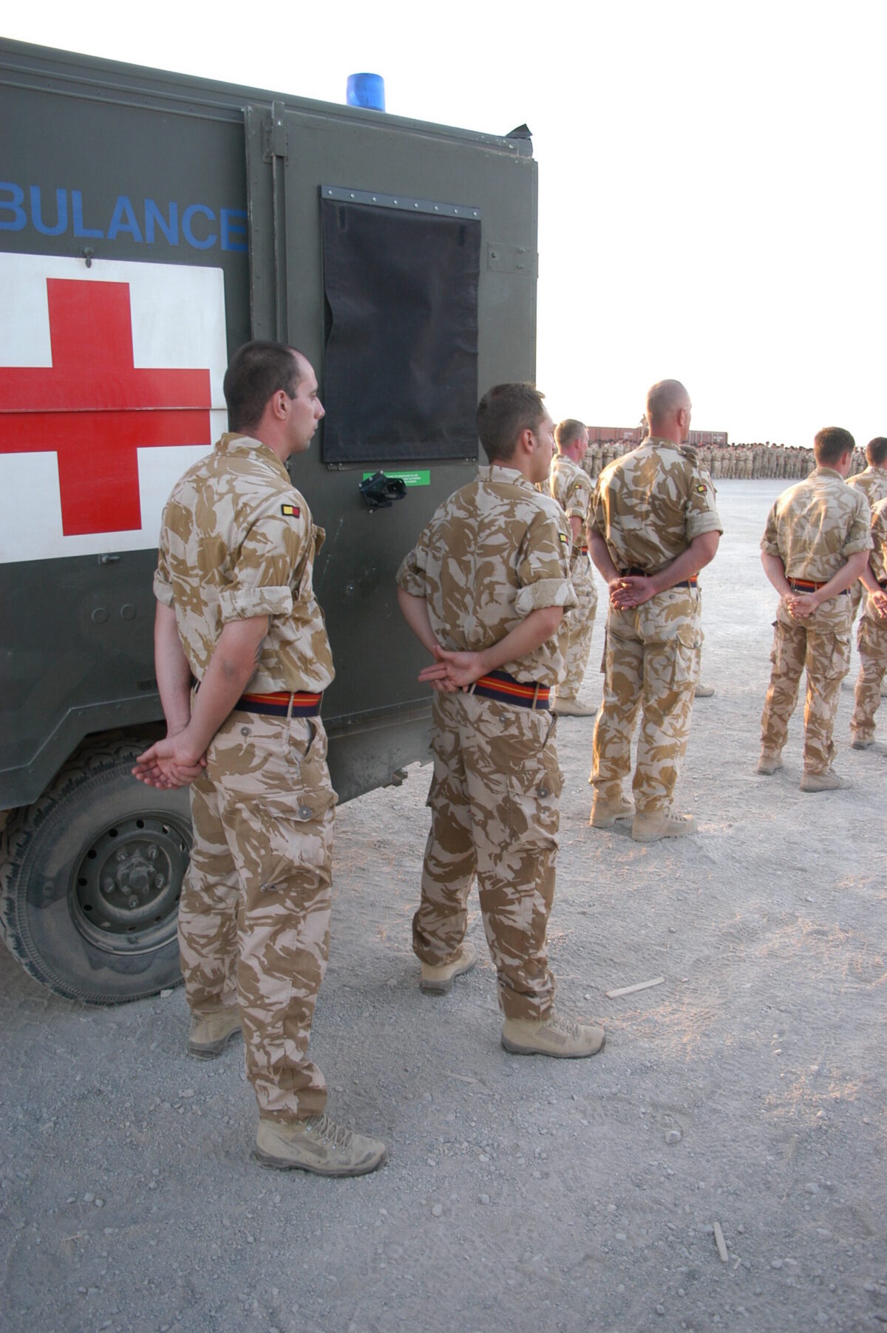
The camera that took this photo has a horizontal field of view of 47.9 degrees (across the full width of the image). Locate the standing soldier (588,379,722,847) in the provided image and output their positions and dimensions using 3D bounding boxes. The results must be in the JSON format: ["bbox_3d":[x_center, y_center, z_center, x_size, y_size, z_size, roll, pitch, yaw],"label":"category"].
[{"bbox_3d":[0.822,-0.210,4.068,0.473,1.849,0.561,-8,15,-34],"label":"standing soldier"}]

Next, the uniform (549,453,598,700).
[{"bbox_3d":[0.740,-0.558,6.179,0.380,1.498,0.550,-7,14,-29],"label":"uniform"}]

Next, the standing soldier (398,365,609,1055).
[{"bbox_3d":[0.146,0.140,2.751,0.480,1.775,0.570,-8,15,-32],"label":"standing soldier"}]

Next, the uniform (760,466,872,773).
[{"bbox_3d":[1.811,-0.244,4.949,0.388,1.469,0.561,-7,14,-30],"label":"uniform"}]

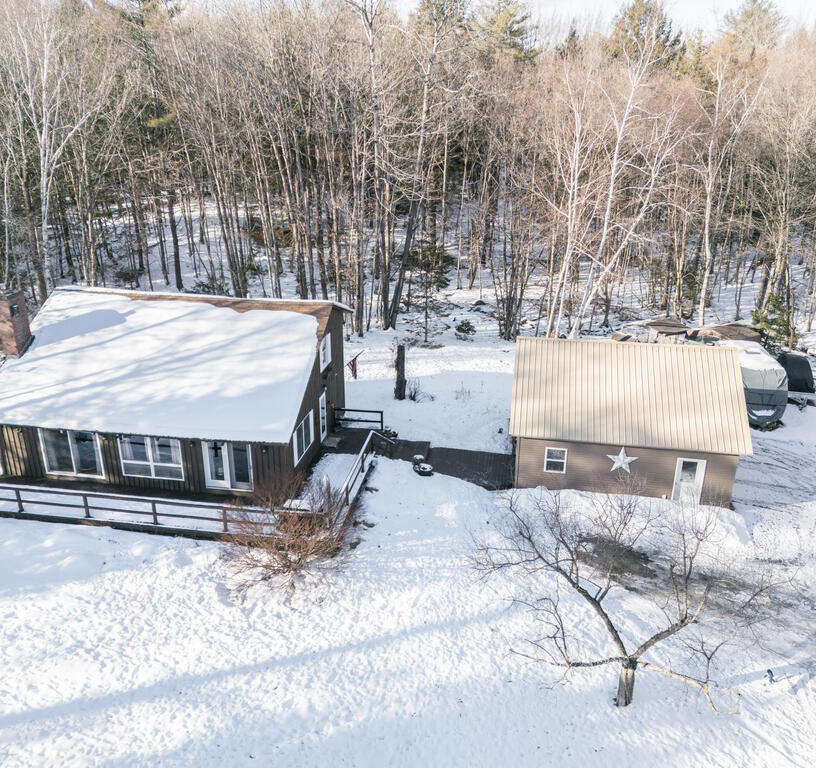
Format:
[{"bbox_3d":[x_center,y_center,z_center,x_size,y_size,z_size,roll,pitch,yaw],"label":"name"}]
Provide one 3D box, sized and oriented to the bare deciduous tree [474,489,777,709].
[{"bbox_3d":[5.722,5.707,18.227,6.900,4.800,5.400,3,20,8],"label":"bare deciduous tree"}]

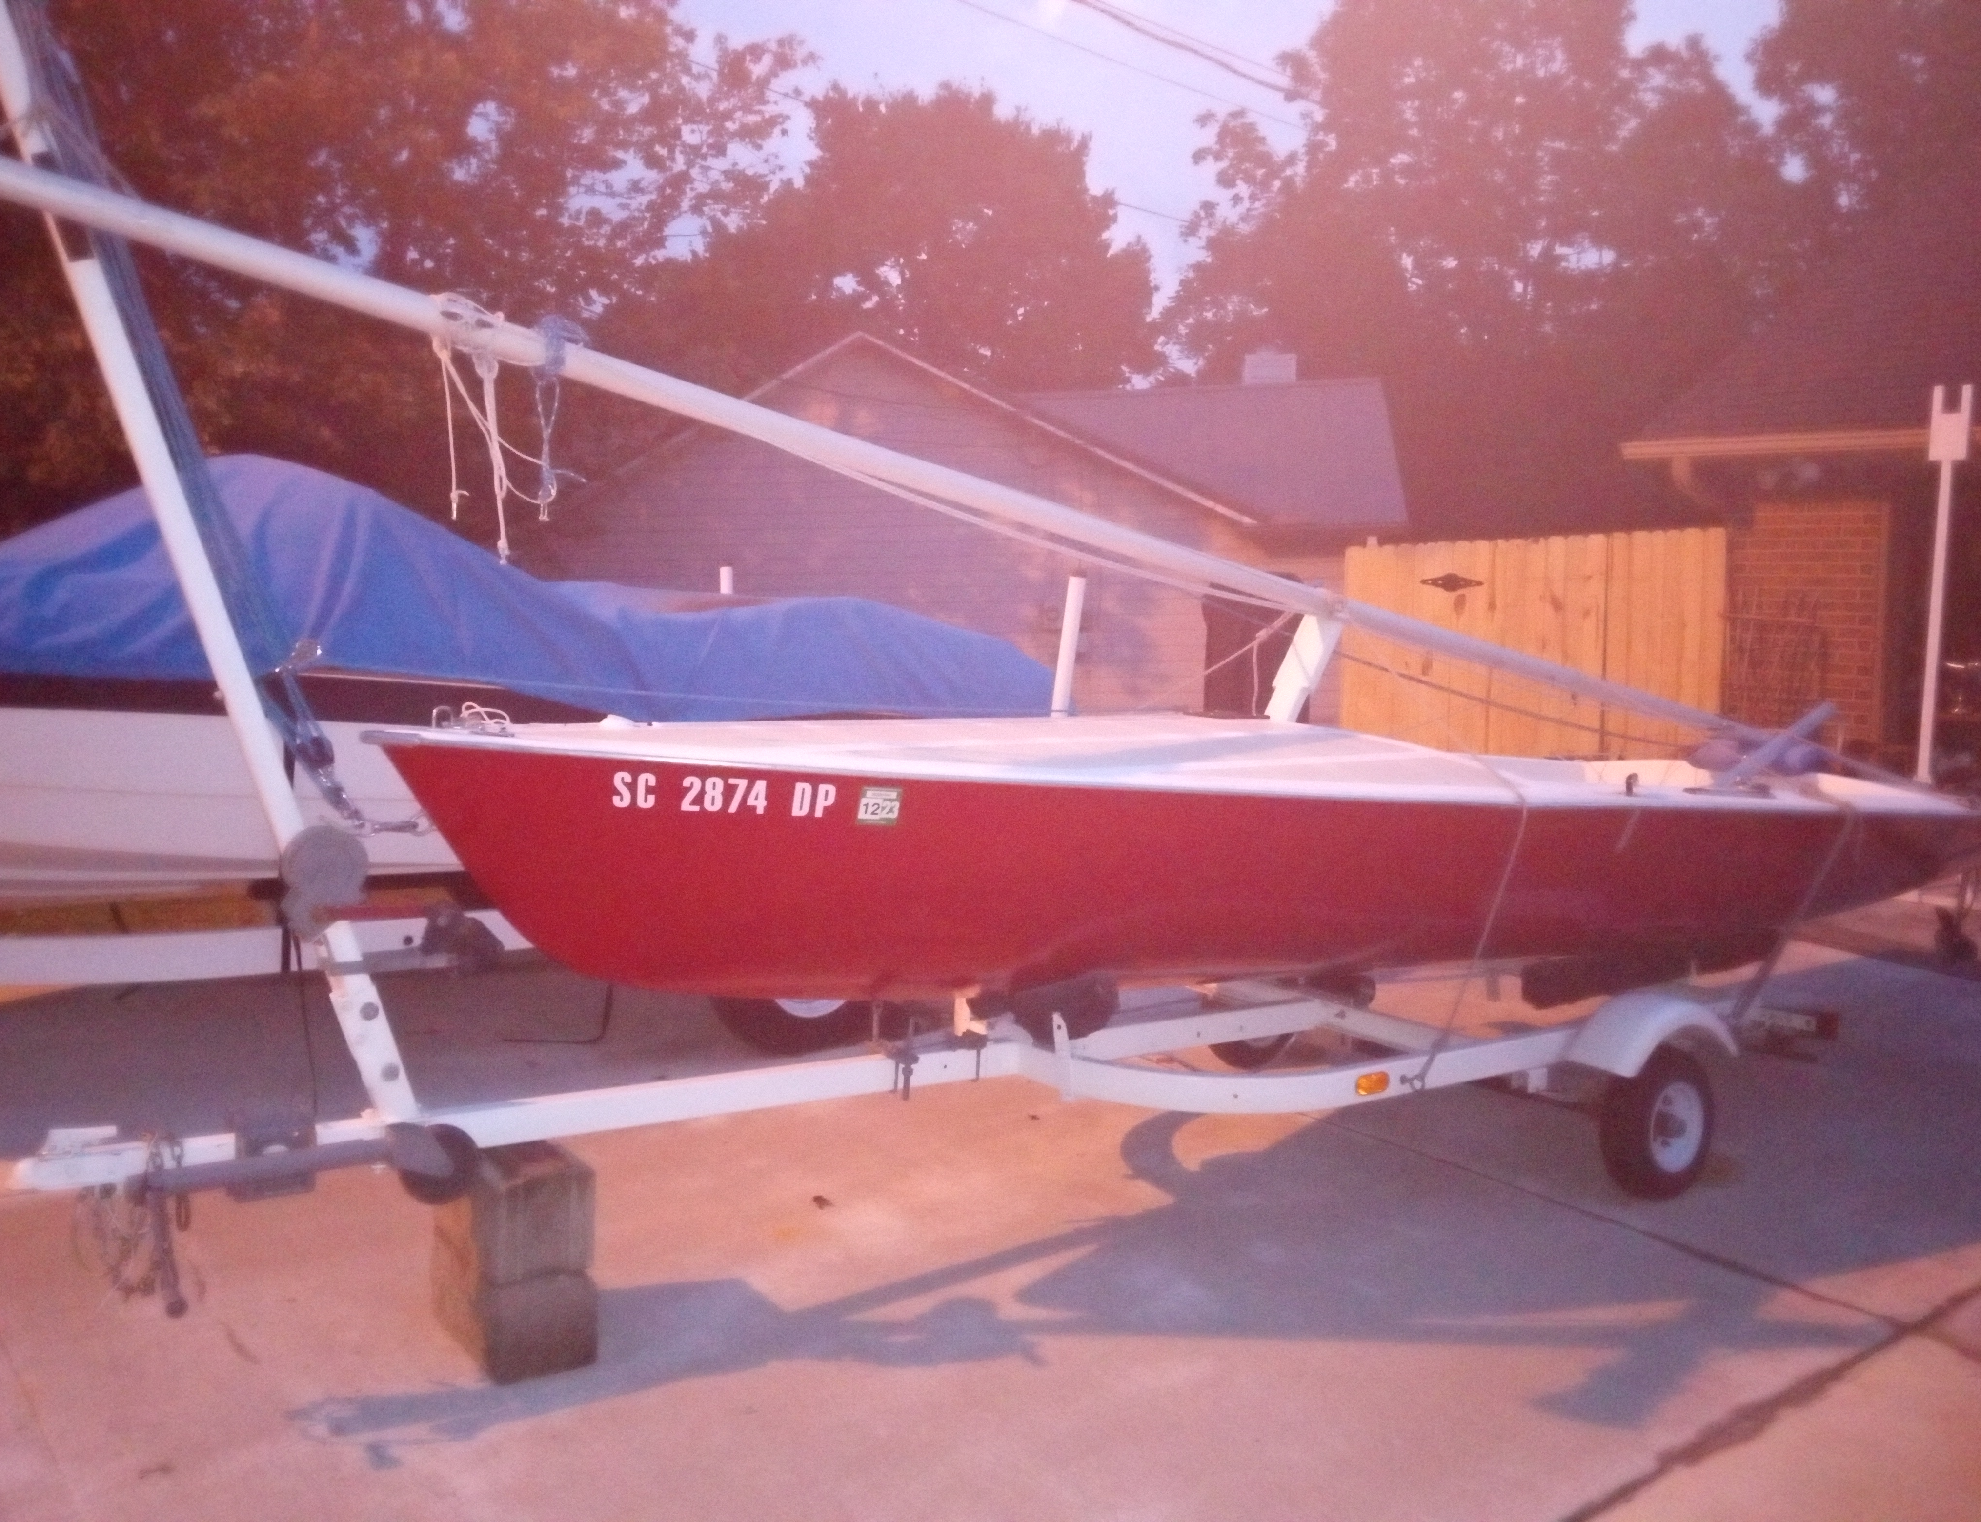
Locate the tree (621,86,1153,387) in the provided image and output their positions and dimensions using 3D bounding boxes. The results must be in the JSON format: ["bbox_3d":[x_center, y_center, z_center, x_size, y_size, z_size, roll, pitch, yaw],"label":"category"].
[{"bbox_3d":[-1.835,-7.628,32.434,10.200,12.300,9.800,0,5,0],"label":"tree"}]

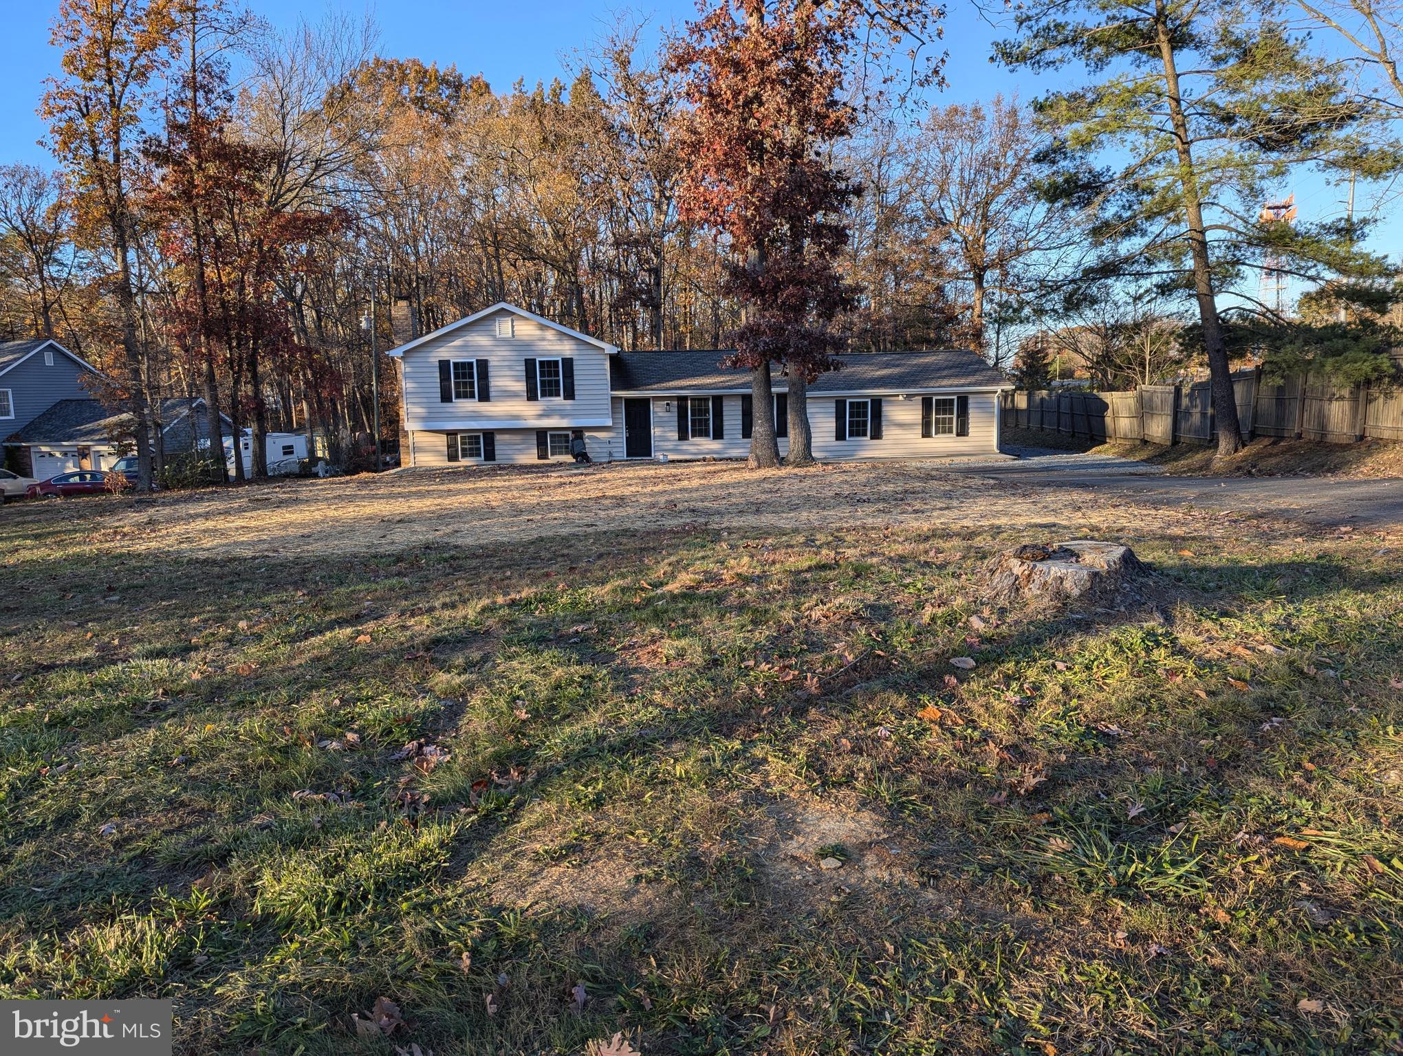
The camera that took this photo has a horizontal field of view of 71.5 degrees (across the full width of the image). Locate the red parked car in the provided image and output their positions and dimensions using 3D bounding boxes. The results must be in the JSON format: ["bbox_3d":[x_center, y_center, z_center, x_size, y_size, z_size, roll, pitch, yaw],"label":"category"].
[{"bbox_3d":[-22.935,-1.454,37.249,4.880,1.460,1.850,-2,7,-3],"label":"red parked car"}]

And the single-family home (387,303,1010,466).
[{"bbox_3d":[-0.083,-5.806,38.320,22.030,5.664,9.440,-2,7,-7],"label":"single-family home"}]

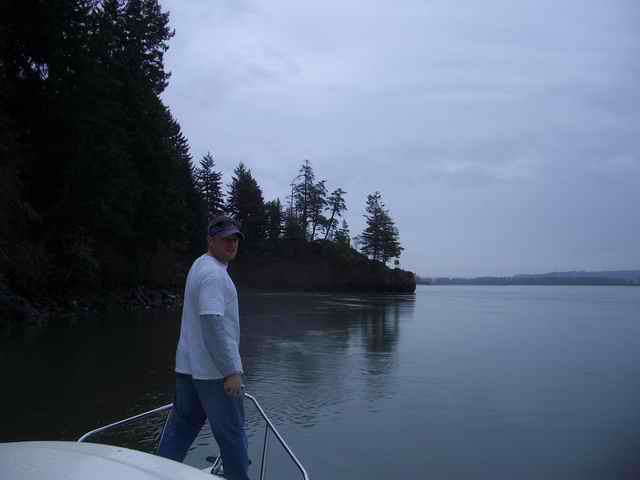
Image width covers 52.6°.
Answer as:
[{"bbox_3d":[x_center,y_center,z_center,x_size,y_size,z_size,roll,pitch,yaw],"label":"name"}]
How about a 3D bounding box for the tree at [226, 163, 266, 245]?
[{"bbox_3d":[-12.040,-5.815,106.000,6.550,13.760,6.550,0,-4,0],"label":"tree"}]

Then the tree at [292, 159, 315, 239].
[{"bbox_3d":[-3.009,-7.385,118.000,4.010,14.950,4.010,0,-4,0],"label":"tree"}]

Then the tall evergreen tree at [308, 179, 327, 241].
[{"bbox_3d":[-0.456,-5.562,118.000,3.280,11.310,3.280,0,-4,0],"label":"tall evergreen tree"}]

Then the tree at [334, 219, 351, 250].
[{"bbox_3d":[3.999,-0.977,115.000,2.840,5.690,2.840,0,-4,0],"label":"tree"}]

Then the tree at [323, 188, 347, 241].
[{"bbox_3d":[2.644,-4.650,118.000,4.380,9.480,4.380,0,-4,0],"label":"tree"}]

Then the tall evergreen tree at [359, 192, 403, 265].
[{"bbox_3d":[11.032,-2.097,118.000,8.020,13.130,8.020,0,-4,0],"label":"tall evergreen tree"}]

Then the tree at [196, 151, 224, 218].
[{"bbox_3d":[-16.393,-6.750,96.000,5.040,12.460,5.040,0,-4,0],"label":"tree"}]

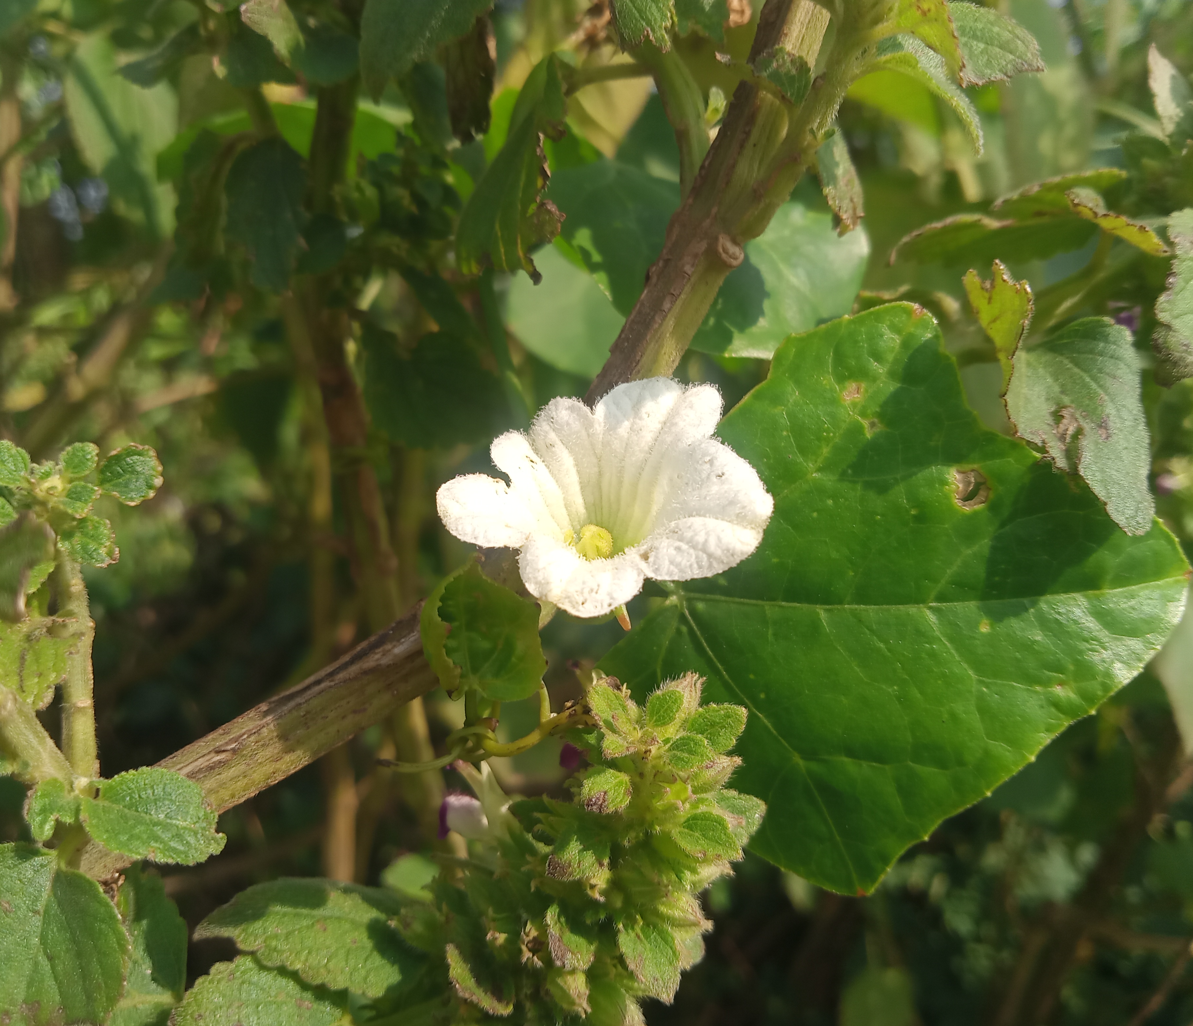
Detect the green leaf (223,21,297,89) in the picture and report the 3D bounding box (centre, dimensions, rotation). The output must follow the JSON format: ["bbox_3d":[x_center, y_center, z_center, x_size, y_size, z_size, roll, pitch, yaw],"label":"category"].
[{"bbox_3d":[-0.079,-0.108,0.260,0.017,0.016,0.007,0,-24,0],"label":"green leaf"}]

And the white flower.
[{"bbox_3d":[0.001,-0.001,0.195,0.056,0.026,0.046,1,53,-1],"label":"white flower"}]

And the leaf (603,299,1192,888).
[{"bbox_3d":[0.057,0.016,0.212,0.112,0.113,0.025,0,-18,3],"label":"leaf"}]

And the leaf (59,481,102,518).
[{"bbox_3d":[-0.089,-0.002,0.190,0.007,0.006,0.004,-11,-27,-19],"label":"leaf"}]

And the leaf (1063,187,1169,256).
[{"bbox_3d":[0.101,-0.057,0.215,0.022,0.007,0.010,32,26,12],"label":"leaf"}]

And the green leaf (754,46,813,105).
[{"bbox_3d":[0.038,-0.089,0.225,0.012,0.014,0.003,-7,-17,-2],"label":"green leaf"}]

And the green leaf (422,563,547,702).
[{"bbox_3d":[-0.021,0.022,0.205,0.023,0.026,0.012,0,-9,-6],"label":"green leaf"}]

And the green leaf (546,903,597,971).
[{"bbox_3d":[-0.004,0.071,0.186,0.006,0.011,0.005,-25,-21,10],"label":"green leaf"}]

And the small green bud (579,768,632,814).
[{"bbox_3d":[0.001,0.046,0.182,0.008,0.008,0.007,0,-17,15],"label":"small green bud"}]

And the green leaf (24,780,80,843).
[{"bbox_3d":[-0.093,0.051,0.188,0.009,0.011,0.004,5,-23,15],"label":"green leaf"}]

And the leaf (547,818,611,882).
[{"bbox_3d":[-0.003,0.056,0.184,0.010,0.010,0.006,0,-21,13],"label":"leaf"}]

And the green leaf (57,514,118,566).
[{"bbox_3d":[-0.092,0.005,0.200,0.011,0.009,0.003,13,-24,-9],"label":"green leaf"}]

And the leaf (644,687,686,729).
[{"bbox_3d":[0.011,0.033,0.185,0.006,0.007,0.004,25,-16,8],"label":"leaf"}]

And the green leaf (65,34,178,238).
[{"bbox_3d":[-0.180,-0.143,0.420,0.036,0.072,0.015,-17,-15,-11],"label":"green leaf"}]

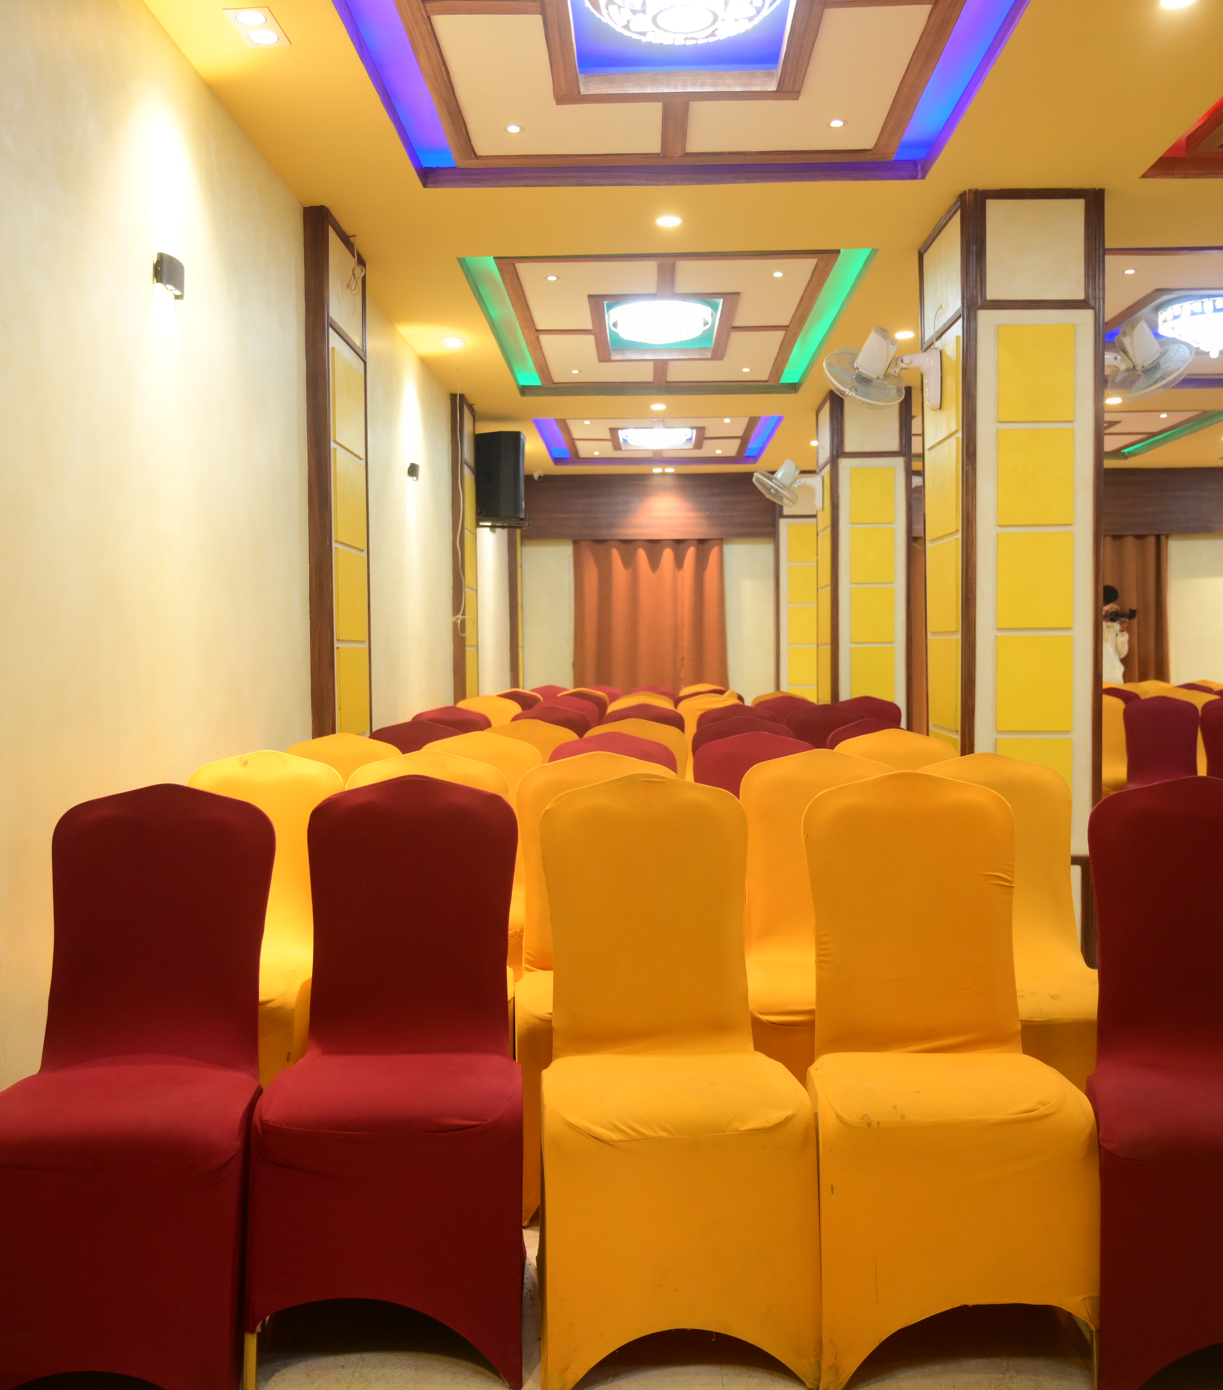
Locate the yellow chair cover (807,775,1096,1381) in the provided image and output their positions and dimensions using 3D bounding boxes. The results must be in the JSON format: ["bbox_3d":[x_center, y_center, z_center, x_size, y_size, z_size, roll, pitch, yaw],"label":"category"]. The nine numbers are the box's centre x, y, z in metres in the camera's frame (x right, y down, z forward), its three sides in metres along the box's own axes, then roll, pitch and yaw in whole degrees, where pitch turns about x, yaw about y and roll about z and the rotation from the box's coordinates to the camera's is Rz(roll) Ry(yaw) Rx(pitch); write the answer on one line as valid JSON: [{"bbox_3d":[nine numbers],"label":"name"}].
[{"bbox_3d":[0.554,0.631,2.436,0.450,0.945,0.530,0,2,2],"label":"yellow chair cover"}]

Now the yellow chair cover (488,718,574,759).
[{"bbox_3d":[-0.298,0.559,4.877,0.445,0.935,0.530,0,2,1],"label":"yellow chair cover"}]

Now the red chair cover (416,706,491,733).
[{"bbox_3d":[-0.805,0.533,6.698,0.455,0.945,0.560,0,2,1],"label":"red chair cover"}]

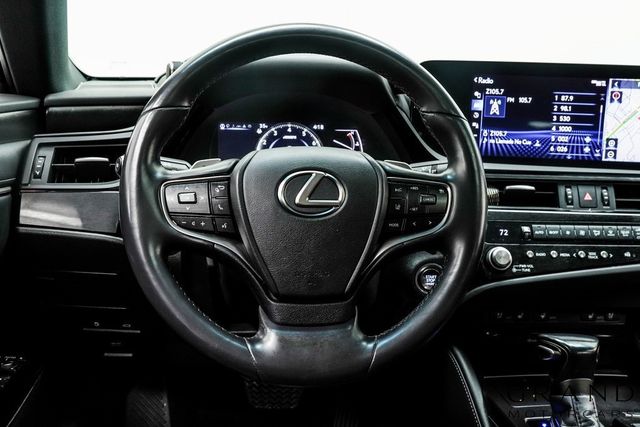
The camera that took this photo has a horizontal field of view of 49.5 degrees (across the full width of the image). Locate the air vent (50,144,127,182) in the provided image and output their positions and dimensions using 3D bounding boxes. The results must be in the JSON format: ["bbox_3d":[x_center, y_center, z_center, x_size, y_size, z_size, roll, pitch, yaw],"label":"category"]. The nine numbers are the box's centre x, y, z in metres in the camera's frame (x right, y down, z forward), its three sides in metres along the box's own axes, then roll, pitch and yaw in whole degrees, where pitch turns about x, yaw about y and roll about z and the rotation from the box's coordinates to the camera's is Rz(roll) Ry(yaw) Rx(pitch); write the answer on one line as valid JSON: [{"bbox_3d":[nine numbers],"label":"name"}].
[{"bbox_3d":[-0.272,-0.061,0.845,0.107,0.047,0.040,0,6,-6],"label":"air vent"}]

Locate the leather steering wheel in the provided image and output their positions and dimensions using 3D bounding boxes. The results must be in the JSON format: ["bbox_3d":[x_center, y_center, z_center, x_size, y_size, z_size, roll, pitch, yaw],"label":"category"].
[{"bbox_3d":[-0.015,-0.009,0.732,0.372,0.368,0.090,-1,-8,-7],"label":"leather steering wheel"}]

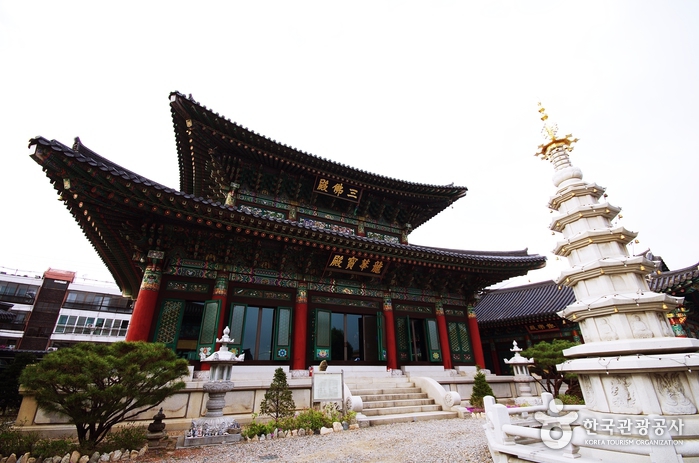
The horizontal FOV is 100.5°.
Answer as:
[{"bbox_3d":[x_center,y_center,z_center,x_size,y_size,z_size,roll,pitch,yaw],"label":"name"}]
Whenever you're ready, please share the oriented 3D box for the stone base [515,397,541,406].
[{"bbox_3d":[8.010,7.589,12.963,1.150,0.420,1.150,11,-28,-23],"label":"stone base"}]

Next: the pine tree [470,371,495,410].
[{"bbox_3d":[6.015,7.049,13.211,1.150,1.630,1.150,11,-28,-23],"label":"pine tree"}]

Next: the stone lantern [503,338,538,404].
[{"bbox_3d":[8.000,6.516,13.479,1.200,2.740,1.200,11,-28,-23],"label":"stone lantern"}]

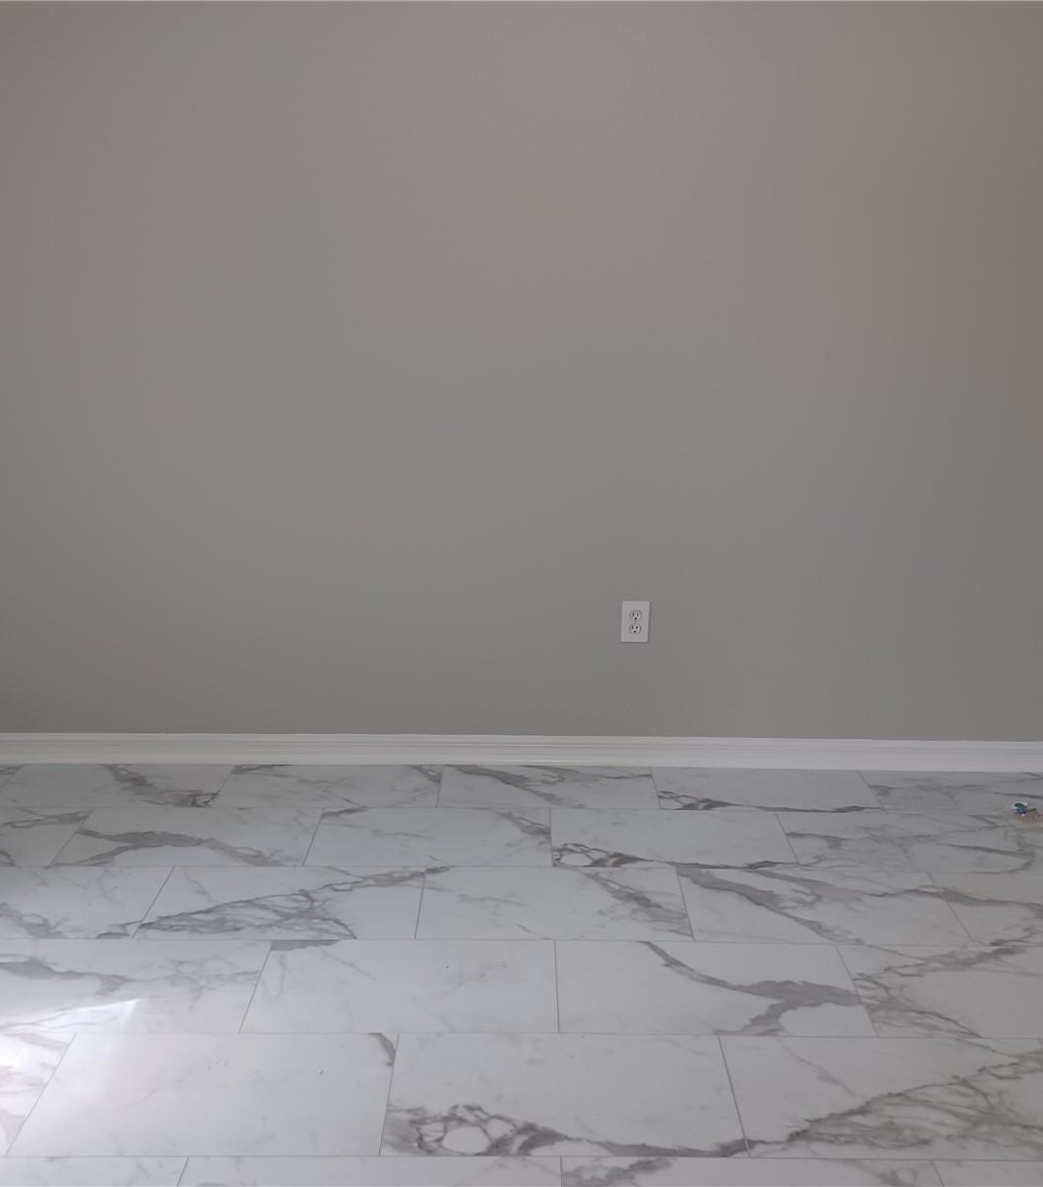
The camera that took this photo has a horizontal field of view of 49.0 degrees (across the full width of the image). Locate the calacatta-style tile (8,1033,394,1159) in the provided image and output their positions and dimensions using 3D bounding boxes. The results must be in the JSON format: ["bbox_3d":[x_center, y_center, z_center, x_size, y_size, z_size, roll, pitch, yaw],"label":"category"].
[{"bbox_3d":[-0.524,0.864,1.978,0.595,0.010,0.302,0,16,0],"label":"calacatta-style tile"}]

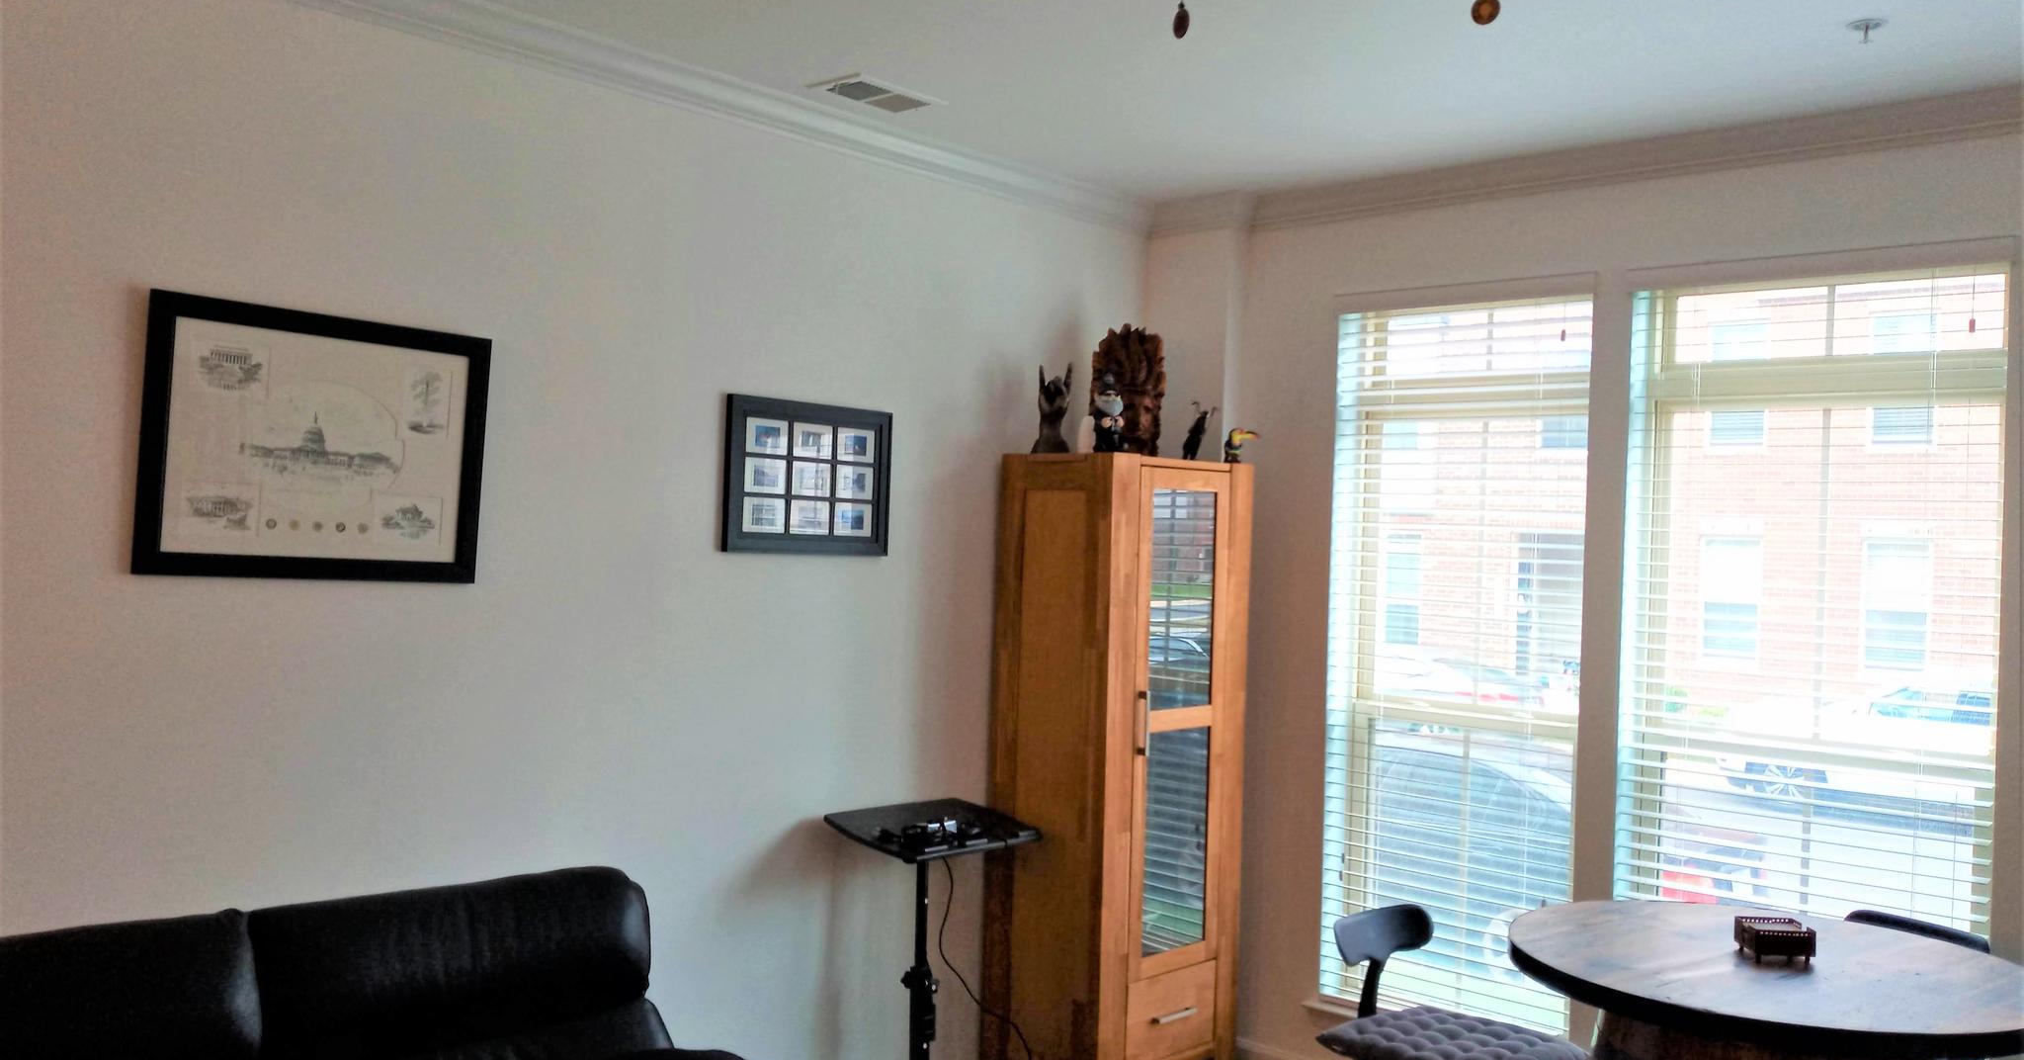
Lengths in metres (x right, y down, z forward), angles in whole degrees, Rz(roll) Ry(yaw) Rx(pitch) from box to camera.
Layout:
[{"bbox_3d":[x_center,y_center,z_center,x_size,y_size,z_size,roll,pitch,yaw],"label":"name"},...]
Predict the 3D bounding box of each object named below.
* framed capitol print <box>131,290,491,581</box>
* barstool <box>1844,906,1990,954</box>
[{"bbox_3d":[-1.398,-0.167,3.332,0.025,0.537,0.704,1,-1,43],"label":"framed capitol print"},{"bbox_3d":[1.744,1.264,3.393,0.460,0.870,0.420,3,-1,-30],"label":"barstool"}]

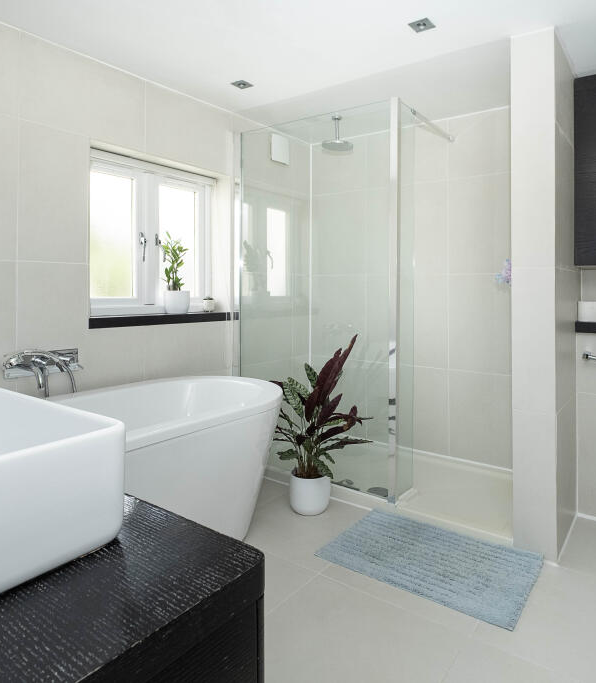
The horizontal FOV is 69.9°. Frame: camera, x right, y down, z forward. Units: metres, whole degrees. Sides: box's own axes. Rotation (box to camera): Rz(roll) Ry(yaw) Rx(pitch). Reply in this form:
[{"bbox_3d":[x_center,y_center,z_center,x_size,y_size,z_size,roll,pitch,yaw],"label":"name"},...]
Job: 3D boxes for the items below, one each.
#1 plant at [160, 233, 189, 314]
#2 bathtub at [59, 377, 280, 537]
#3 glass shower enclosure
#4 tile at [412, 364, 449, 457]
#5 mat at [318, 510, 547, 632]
[{"bbox_3d":[-0.745,-0.395,2.528,0.143,0.457,0.136,4,6,41],"label":"plant"},{"bbox_3d":[-0.765,0.605,1.788,0.797,0.621,1.635,4,6,41],"label":"bathtub"},{"bbox_3d":[0.134,-0.225,2.609,1.107,2.088,0.231,3,5,32],"label":"glass shower enclosure"},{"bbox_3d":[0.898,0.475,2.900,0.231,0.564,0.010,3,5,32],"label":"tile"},{"bbox_3d":[0.564,0.913,1.845,0.773,0.017,0.519,3,5,36],"label":"mat"}]

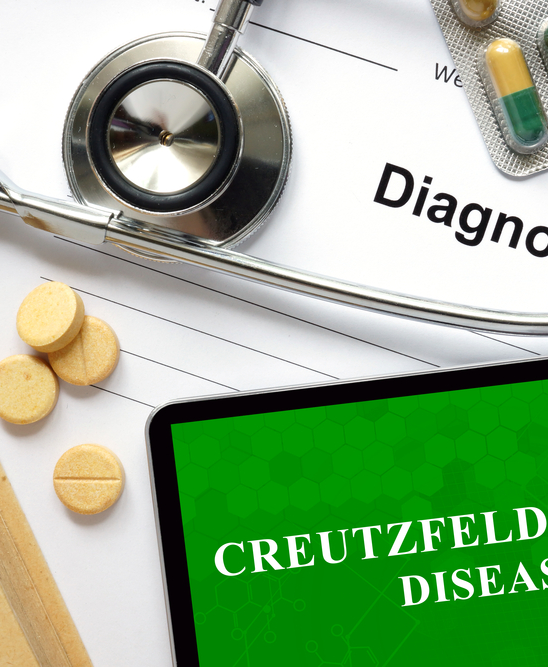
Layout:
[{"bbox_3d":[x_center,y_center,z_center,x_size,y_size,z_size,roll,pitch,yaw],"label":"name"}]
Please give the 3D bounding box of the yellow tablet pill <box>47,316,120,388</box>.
[{"bbox_3d":[-0.037,0.003,0.242,0.013,0.004,0.013,0,89,0],"label":"yellow tablet pill"}]

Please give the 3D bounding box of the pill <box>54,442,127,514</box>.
[{"bbox_3d":[-0.036,0.028,0.241,0.013,0.004,0.013,0,89,0],"label":"pill"}]

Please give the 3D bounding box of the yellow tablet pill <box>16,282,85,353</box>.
[{"bbox_3d":[-0.043,-0.003,0.239,0.013,0.004,0.013,-7,69,19],"label":"yellow tablet pill"}]

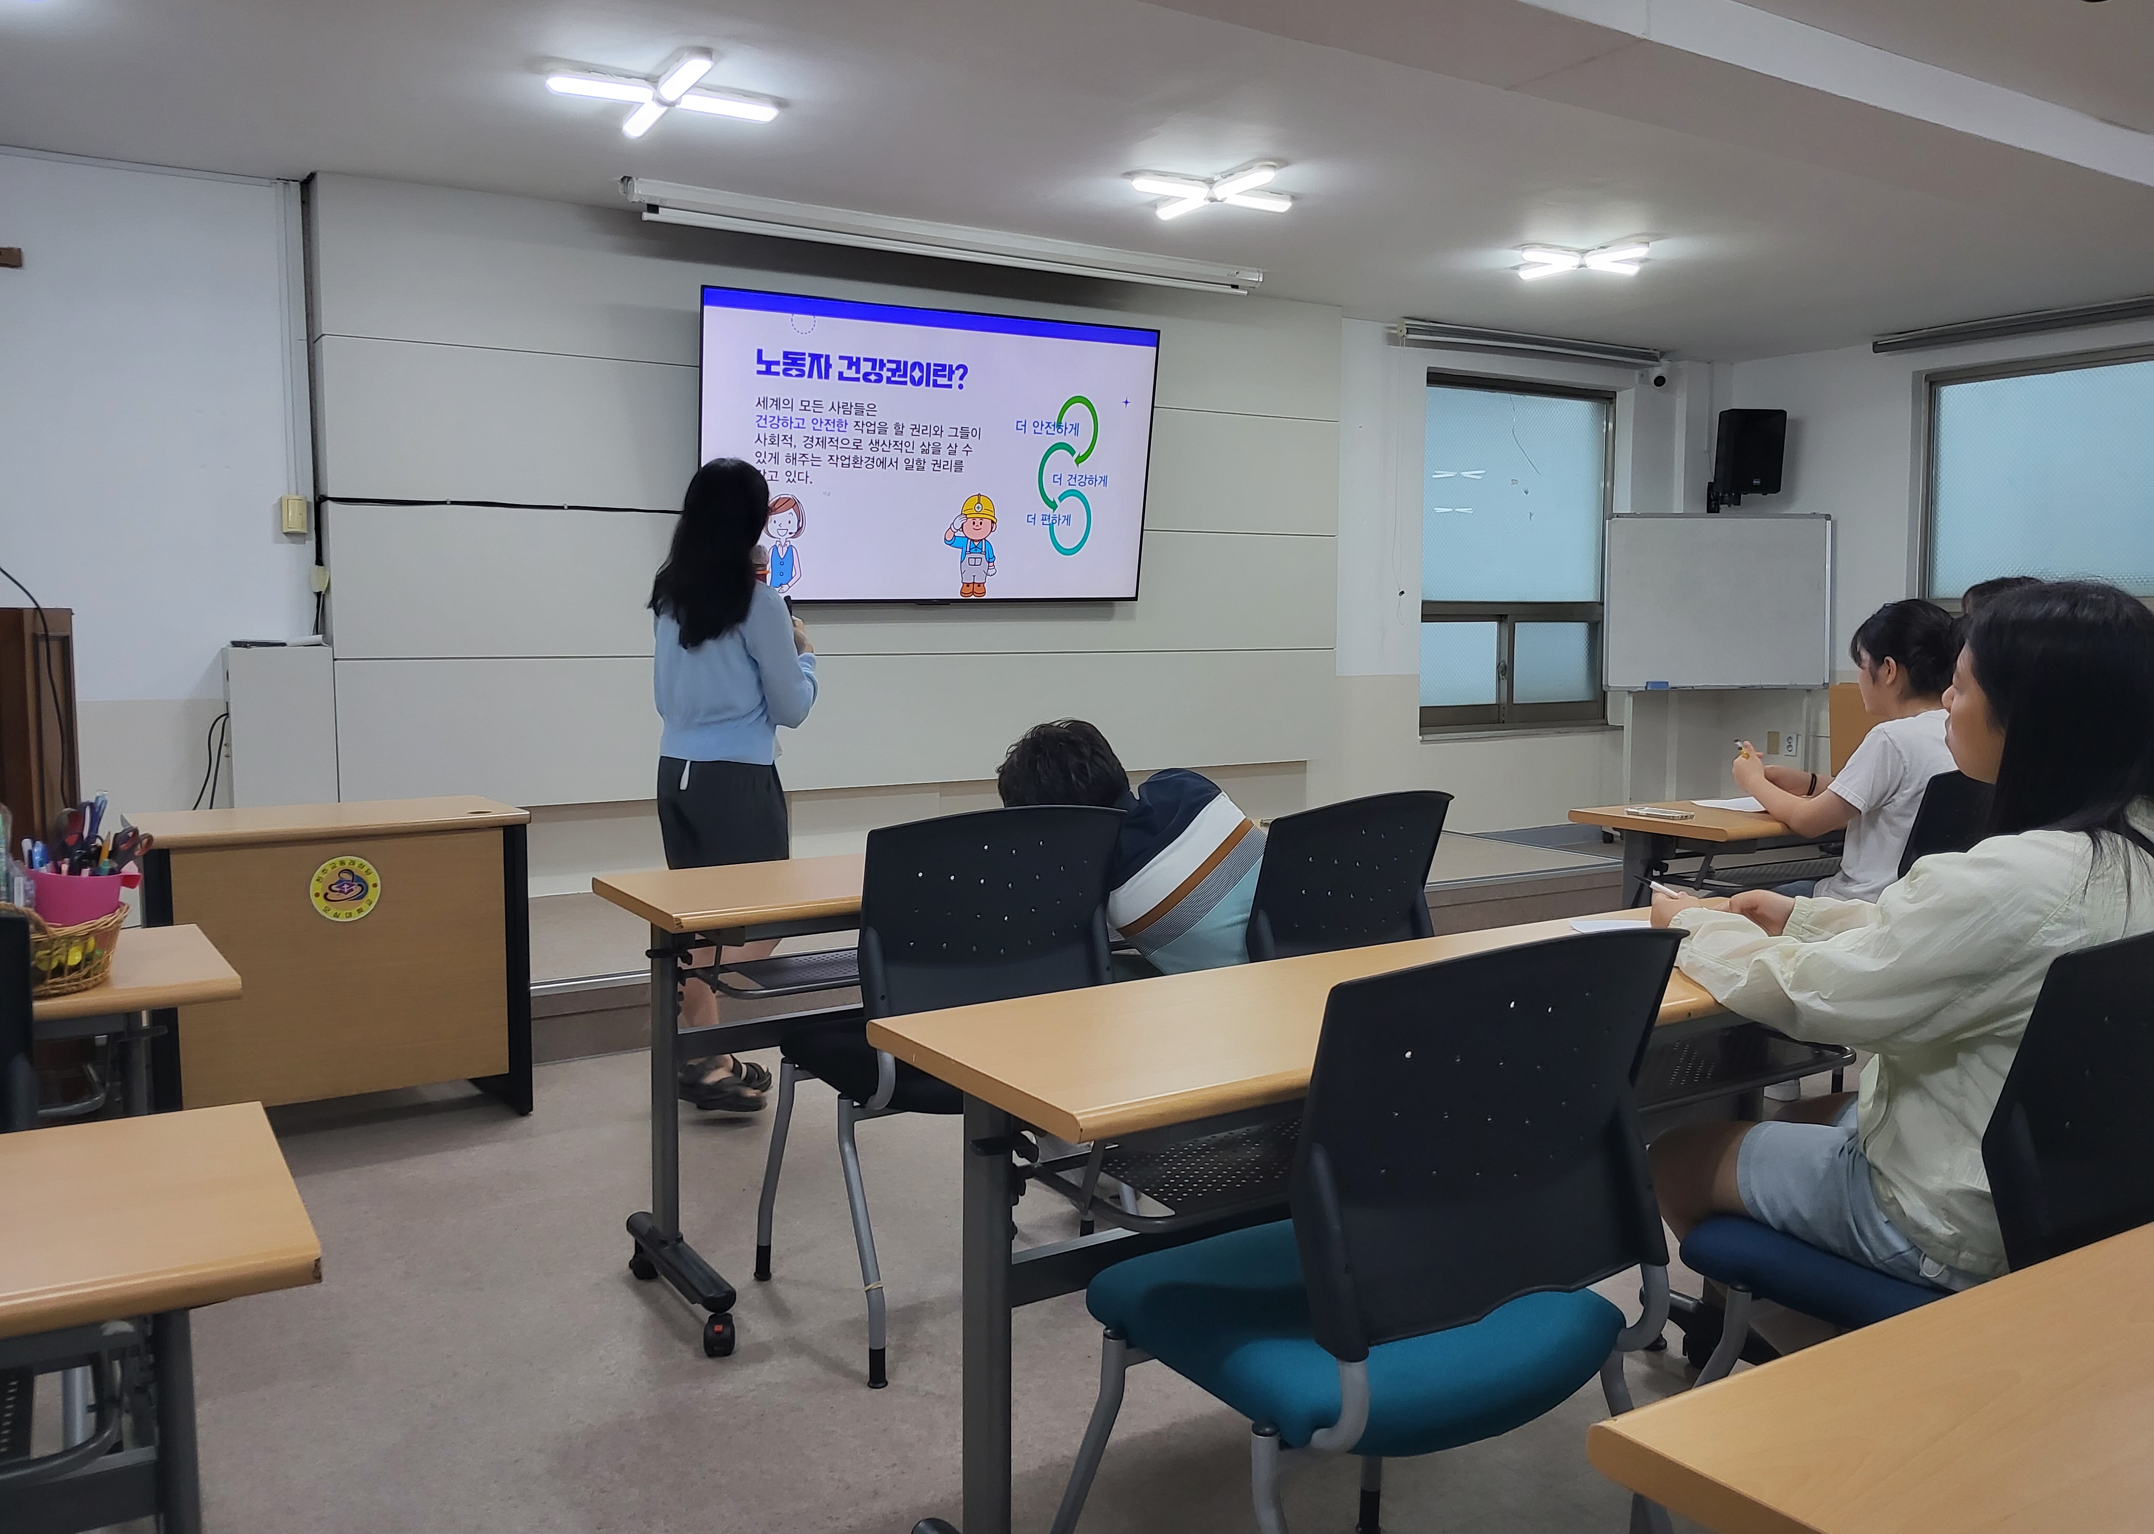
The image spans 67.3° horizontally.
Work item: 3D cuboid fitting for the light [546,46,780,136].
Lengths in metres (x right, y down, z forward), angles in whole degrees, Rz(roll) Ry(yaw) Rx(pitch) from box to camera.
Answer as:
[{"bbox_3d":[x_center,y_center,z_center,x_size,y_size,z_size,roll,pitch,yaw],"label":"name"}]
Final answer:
[{"bbox_3d":[-1.059,-1.726,4.166,0.610,0.070,0.640,-2,6,-26],"label":"light"}]

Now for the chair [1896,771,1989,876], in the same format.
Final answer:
[{"bbox_3d":[1.818,0.422,3.638,0.500,0.885,0.540,-3,6,-32],"label":"chair"}]

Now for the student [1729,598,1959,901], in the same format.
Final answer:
[{"bbox_3d":[1.775,0.241,3.774,0.470,1.255,0.660,-3,6,-35],"label":"student"}]

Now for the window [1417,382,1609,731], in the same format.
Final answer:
[{"bbox_3d":[2.275,-1.088,8.327,1.430,1.750,0.120,-3,6,-31],"label":"window"}]

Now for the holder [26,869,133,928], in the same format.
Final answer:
[{"bbox_3d":[-1.359,0.200,2.196,0.127,0.125,0.127,-3,6,-31],"label":"holder"}]

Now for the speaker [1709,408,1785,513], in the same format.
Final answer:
[{"bbox_3d":[3.474,-1.606,8.370,0.280,0.450,0.270,0,11,-5],"label":"speaker"}]

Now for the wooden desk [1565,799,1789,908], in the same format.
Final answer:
[{"bbox_3d":[1.963,0.452,4.209,1.500,0.725,0.450,-3,6,-32],"label":"wooden desk"}]

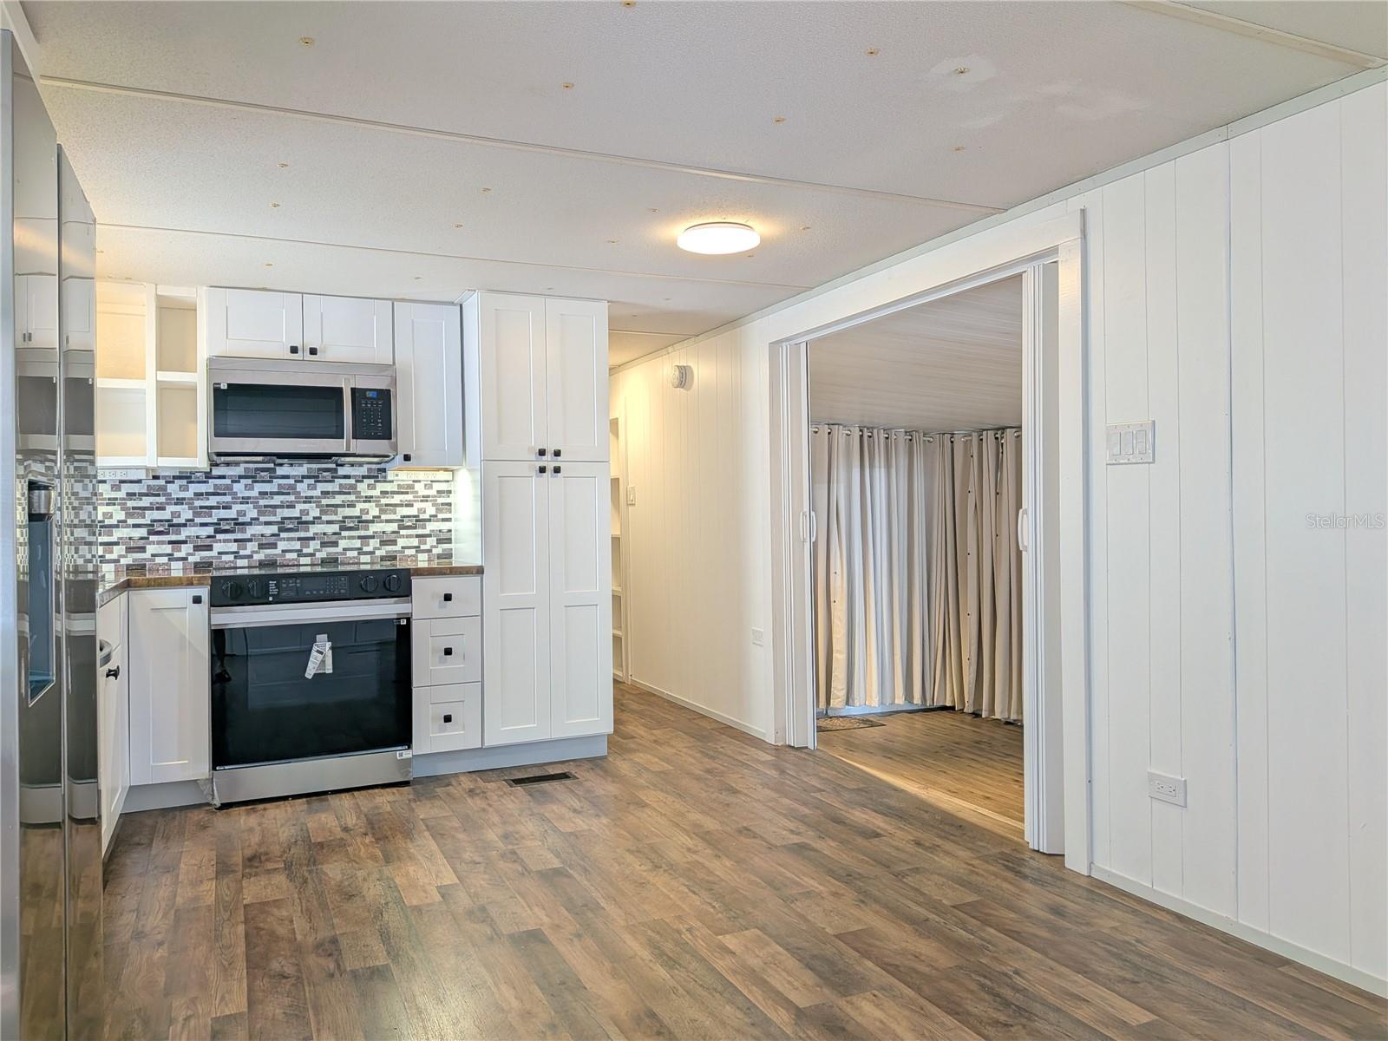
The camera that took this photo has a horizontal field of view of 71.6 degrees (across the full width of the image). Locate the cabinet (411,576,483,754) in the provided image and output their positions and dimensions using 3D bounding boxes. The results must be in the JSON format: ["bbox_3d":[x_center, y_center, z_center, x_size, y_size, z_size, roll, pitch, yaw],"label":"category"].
[{"bbox_3d":[-1.184,0.636,4.429,0.303,0.795,0.638,-1,0,-24],"label":"cabinet"}]

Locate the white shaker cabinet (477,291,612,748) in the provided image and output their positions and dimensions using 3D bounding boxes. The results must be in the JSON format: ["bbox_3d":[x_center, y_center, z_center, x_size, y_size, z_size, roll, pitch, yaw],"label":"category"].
[{"bbox_3d":[-0.781,0.029,4.610,0.598,2.056,0.648,-1,0,-24],"label":"white shaker cabinet"}]

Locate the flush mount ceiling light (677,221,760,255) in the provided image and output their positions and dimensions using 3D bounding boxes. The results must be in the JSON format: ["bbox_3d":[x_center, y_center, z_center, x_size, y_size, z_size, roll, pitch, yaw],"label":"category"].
[{"bbox_3d":[0.090,-1.013,3.478,0.300,0.045,0.300,-1,0,0],"label":"flush mount ceiling light"}]

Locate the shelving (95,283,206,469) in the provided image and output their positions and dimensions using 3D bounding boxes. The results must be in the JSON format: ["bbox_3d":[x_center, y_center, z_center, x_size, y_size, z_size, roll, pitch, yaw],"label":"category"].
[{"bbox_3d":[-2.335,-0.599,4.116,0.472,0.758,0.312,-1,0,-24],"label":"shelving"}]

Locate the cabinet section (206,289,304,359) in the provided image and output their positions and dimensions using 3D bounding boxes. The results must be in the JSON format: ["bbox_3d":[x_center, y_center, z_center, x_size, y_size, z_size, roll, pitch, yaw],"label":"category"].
[{"bbox_3d":[-1.950,-0.844,4.283,0.383,0.291,0.315,-1,1,-24],"label":"cabinet section"}]

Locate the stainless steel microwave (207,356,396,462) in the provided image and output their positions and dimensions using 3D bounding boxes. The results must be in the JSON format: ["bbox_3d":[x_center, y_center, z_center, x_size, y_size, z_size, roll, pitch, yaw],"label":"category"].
[{"bbox_3d":[-1.747,-0.469,4.319,0.753,0.431,0.410,-1,0,-24],"label":"stainless steel microwave"}]

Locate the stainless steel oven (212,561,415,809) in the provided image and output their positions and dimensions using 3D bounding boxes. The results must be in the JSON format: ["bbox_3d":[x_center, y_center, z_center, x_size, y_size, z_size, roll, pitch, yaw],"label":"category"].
[{"bbox_3d":[-1.660,0.664,4.193,0.760,0.914,0.670,-1,0,-24],"label":"stainless steel oven"}]

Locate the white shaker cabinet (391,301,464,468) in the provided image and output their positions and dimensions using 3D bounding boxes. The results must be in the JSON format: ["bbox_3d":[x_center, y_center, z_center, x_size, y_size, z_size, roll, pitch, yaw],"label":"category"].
[{"bbox_3d":[-1.275,-0.617,4.569,0.310,0.758,0.328,-1,0,-24],"label":"white shaker cabinet"}]

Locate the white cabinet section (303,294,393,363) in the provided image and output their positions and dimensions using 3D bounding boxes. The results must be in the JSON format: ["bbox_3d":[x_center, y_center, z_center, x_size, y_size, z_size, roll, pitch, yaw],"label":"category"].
[{"bbox_3d":[-1.602,-0.849,4.440,0.382,0.291,0.315,-1,1,-24],"label":"white cabinet section"}]

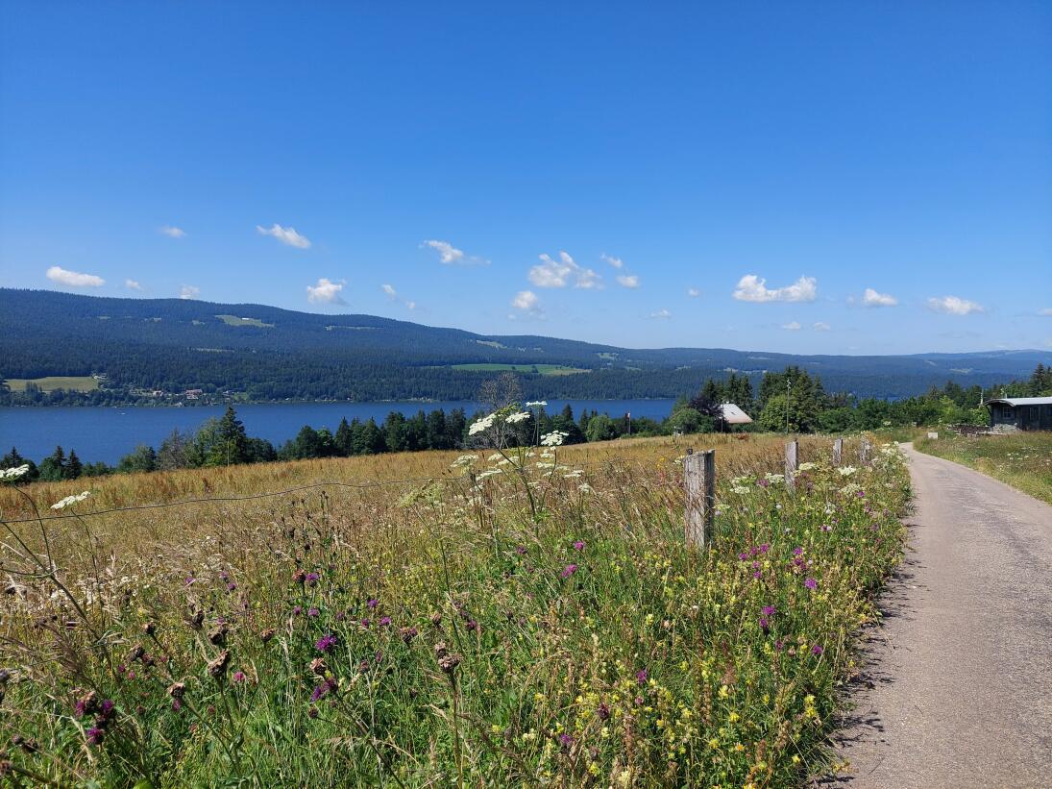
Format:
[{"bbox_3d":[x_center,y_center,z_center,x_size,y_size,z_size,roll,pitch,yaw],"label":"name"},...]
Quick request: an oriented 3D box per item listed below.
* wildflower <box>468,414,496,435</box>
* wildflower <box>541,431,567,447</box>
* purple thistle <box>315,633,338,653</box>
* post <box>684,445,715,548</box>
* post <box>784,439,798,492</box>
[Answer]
[{"bbox_3d":[-0.139,0.094,2.300,0.100,0.034,0.095,-31,16,0],"label":"wildflower"},{"bbox_3d":[0.088,0.139,2.300,0.085,0.028,0.085,-6,19,0],"label":"wildflower"},{"bbox_3d":[-0.409,0.510,1.500,0.043,0.038,0.043,-18,18,0],"label":"purple thistle"},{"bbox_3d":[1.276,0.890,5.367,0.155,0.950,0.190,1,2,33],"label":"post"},{"bbox_3d":[3.854,1.152,10.617,0.155,0.950,0.190,1,2,30],"label":"post"}]

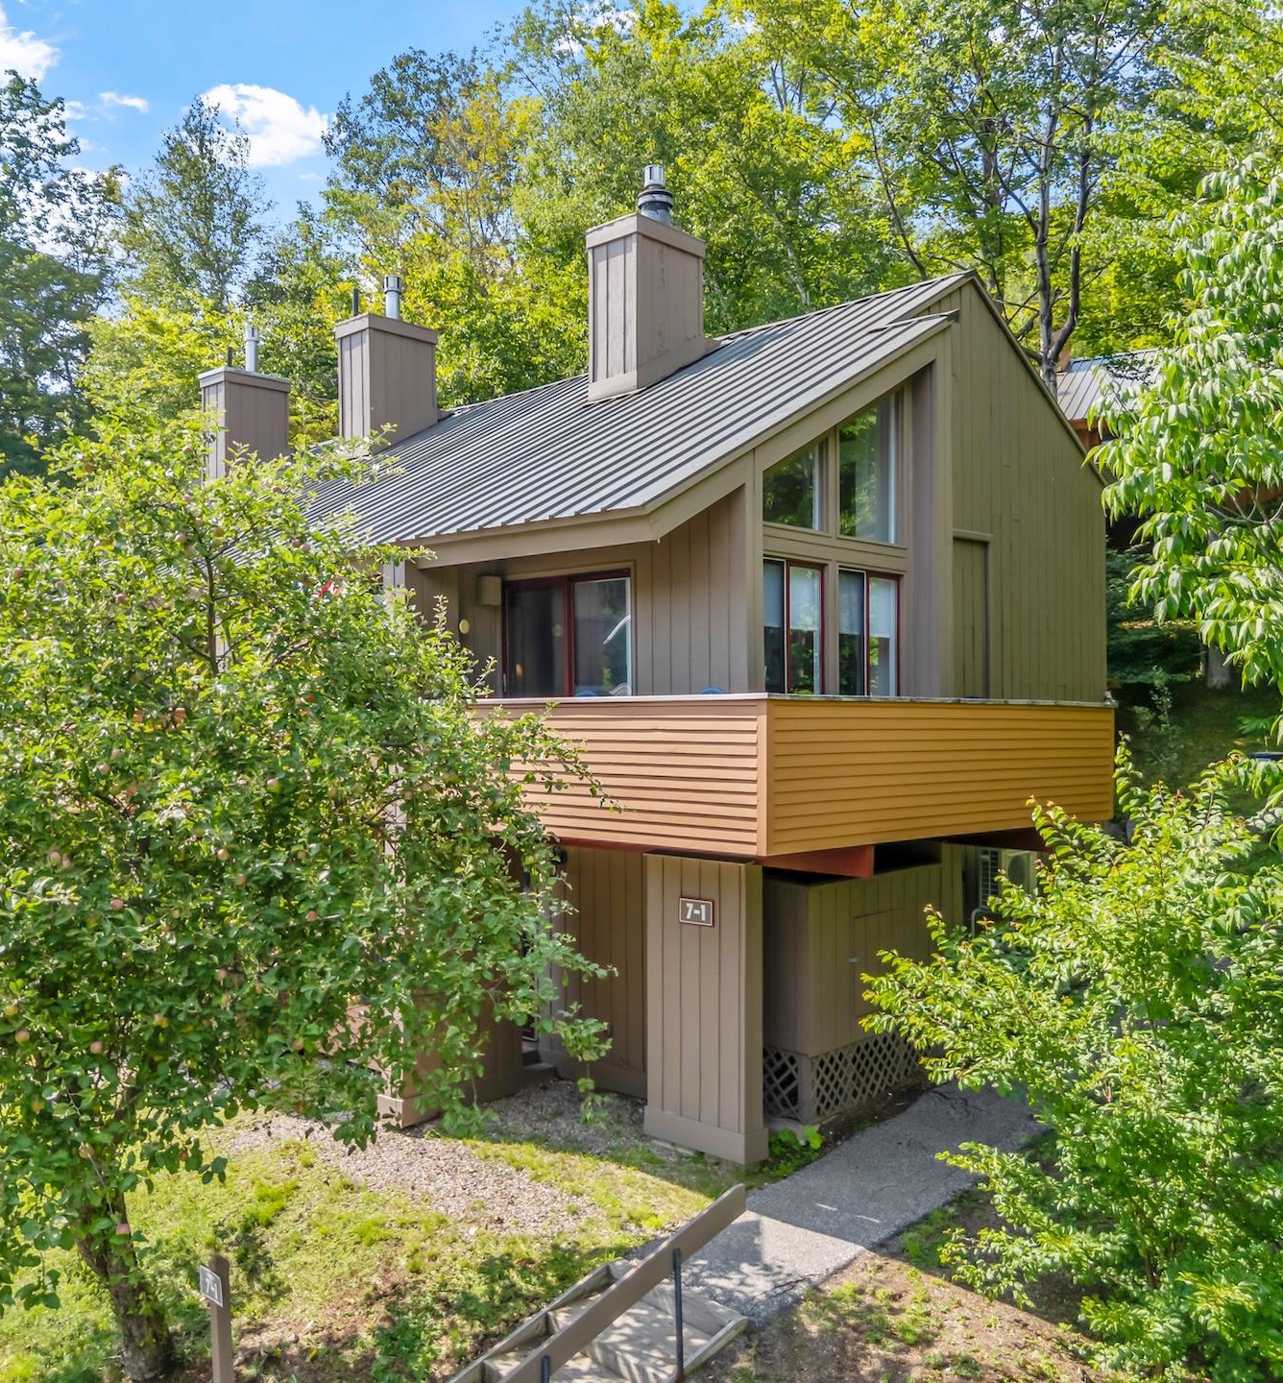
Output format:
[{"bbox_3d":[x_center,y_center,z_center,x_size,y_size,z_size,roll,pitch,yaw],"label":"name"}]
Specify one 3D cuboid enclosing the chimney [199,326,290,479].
[{"bbox_3d":[-7.420,-5.268,23.994,0.893,3.164,1.313,-1,-2,44],"label":"chimney"}]

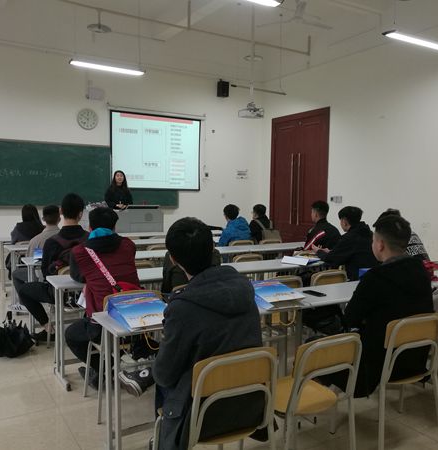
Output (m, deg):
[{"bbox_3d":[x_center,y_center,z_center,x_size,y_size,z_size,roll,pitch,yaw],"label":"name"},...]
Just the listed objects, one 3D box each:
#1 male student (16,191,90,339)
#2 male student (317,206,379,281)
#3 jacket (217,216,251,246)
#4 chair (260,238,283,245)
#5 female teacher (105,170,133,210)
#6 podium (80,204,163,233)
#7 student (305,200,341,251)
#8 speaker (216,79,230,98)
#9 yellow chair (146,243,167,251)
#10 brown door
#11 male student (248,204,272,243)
[{"bbox_3d":[-1.368,0.400,4.086,0.600,1.370,0.750,-1,5,-30],"label":"male student"},{"bbox_3d":[1.101,0.489,4.412,0.550,1.320,0.750,-2,5,-39],"label":"male student"},{"bbox_3d":[0.227,0.157,6.109,0.480,0.580,0.380,-2,5,-38],"label":"jacket"},{"bbox_3d":[0.573,0.586,6.608,0.460,0.790,0.480,-2,5,-31],"label":"chair"},{"bbox_3d":[-2.012,-0.300,9.571,0.500,1.613,0.360,-1,5,-21],"label":"female teacher"},{"bbox_3d":[-1.846,0.107,8.935,1.340,0.900,0.750,-2,5,-31],"label":"podium"},{"bbox_3d":[1.101,0.390,5.704,0.520,1.330,0.750,-2,5,-39],"label":"student"},{"bbox_3d":[0.103,-3.405,11.744,0.250,0.400,0.260,-1,5,-26],"label":"speaker"},{"bbox_3d":[-0.757,0.600,5.572,0.440,0.780,0.490,-1,5,-30],"label":"yellow chair"},{"bbox_3d":[1.973,-1.068,11.619,0.100,3.335,2.117,-2,5,-31],"label":"brown door"},{"bbox_3d":[0.580,0.306,7.124,0.480,1.240,0.680,-3,6,-39],"label":"male student"}]

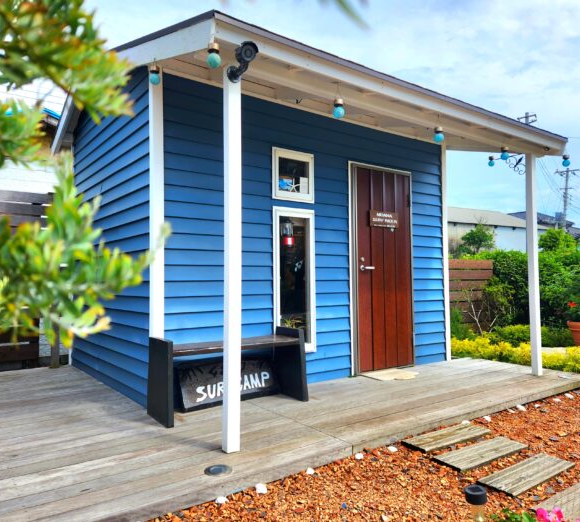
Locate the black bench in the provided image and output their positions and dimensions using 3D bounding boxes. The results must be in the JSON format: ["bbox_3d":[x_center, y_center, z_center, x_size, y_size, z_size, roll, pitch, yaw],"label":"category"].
[{"bbox_3d":[-0.410,0.779,3.314,1.102,0.529,0.383,1,-3,-36],"label":"black bench"}]

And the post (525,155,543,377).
[{"bbox_3d":[2.278,0.033,4.329,0.072,2.061,0.070,1,-3,-36],"label":"post"}]

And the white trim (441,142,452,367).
[{"bbox_3d":[1.737,-0.096,5.222,0.089,2.409,0.064,1,-3,-36],"label":"white trim"}]

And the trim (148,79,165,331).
[{"bbox_3d":[-0.949,-0.164,3.298,0.086,2.420,0.067,1,-3,-36],"label":"trim"}]

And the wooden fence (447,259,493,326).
[{"bbox_3d":[2.450,0.617,6.290,1.122,1.251,0.070,1,-3,-36],"label":"wooden fence"}]

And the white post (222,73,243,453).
[{"bbox_3d":[-0.316,-0.025,2.490,0.072,2.061,0.070,1,-3,-36],"label":"white post"}]

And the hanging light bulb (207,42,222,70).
[{"bbox_3d":[-0.371,-1.005,2.262,0.062,0.112,0.062,-1,-3,0],"label":"hanging light bulb"}]

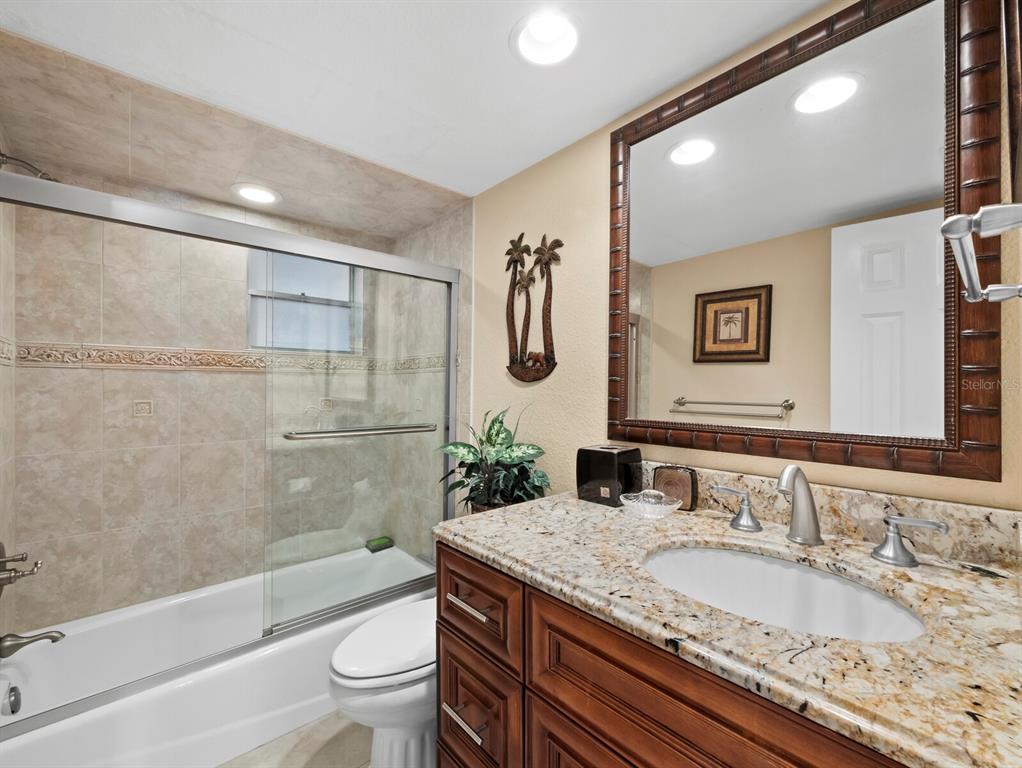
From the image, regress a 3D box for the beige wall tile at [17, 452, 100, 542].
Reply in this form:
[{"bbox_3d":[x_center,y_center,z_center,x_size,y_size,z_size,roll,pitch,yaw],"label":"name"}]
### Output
[{"bbox_3d":[-1.732,0.429,1.594,0.228,0.321,0.014,0,0,-36],"label":"beige wall tile"}]

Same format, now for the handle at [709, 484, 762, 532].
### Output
[{"bbox_3d":[0.450,0.245,0.829,0.056,0.074,0.098,0,0,-44],"label":"handle"}]

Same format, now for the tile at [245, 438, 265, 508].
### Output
[{"bbox_3d":[-1.211,0.444,2.118,0.249,0.329,0.010,0,0,-40],"label":"tile"}]

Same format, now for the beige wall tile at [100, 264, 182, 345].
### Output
[{"bbox_3d":[-1.598,-0.327,1.800,0.249,0.329,0.010,0,0,-40],"label":"beige wall tile"}]

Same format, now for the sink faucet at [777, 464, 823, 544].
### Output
[{"bbox_3d":[0.571,0.241,0.824,0.185,0.167,0.062,0,0,-43],"label":"sink faucet"}]

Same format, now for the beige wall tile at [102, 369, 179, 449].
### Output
[{"bbox_3d":[-1.540,0.104,1.733,0.242,0.324,0.014,0,0,-36],"label":"beige wall tile"}]

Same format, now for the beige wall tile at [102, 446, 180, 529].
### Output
[{"bbox_3d":[-1.597,0.443,1.796,0.249,0.329,0.010,0,0,-40],"label":"beige wall tile"}]

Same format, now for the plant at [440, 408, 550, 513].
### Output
[{"bbox_3d":[-0.056,0.300,1.530,0.350,0.430,0.380,0,0,0],"label":"plant"}]

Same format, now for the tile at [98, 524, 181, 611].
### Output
[{"bbox_3d":[-1.540,0.748,1.733,0.242,0.315,0.014,0,0,-36],"label":"tile"}]

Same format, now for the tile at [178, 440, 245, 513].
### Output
[{"bbox_3d":[-1.404,0.443,1.957,0.249,0.329,0.010,0,0,-40],"label":"tile"}]

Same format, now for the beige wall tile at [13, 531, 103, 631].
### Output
[{"bbox_3d":[-1.732,0.749,1.594,0.228,0.315,0.014,0,0,-36],"label":"beige wall tile"}]

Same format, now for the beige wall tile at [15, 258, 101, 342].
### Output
[{"bbox_3d":[-1.784,-0.328,1.644,0.233,0.329,0.010,0,0,-40],"label":"beige wall tile"}]

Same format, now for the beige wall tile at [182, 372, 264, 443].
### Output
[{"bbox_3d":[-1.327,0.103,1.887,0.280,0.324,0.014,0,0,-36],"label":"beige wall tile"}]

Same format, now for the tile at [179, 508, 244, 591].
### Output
[{"bbox_3d":[-1.404,0.776,1.955,0.249,0.329,0.010,0,0,-40],"label":"tile"}]

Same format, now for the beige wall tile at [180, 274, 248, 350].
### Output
[{"bbox_3d":[-1.343,-0.317,1.875,0.240,0.321,0.014,0,0,-36],"label":"beige wall tile"}]

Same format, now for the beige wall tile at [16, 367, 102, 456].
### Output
[{"bbox_3d":[-1.732,0.104,1.594,0.228,0.324,0.014,0,0,-36],"label":"beige wall tile"}]

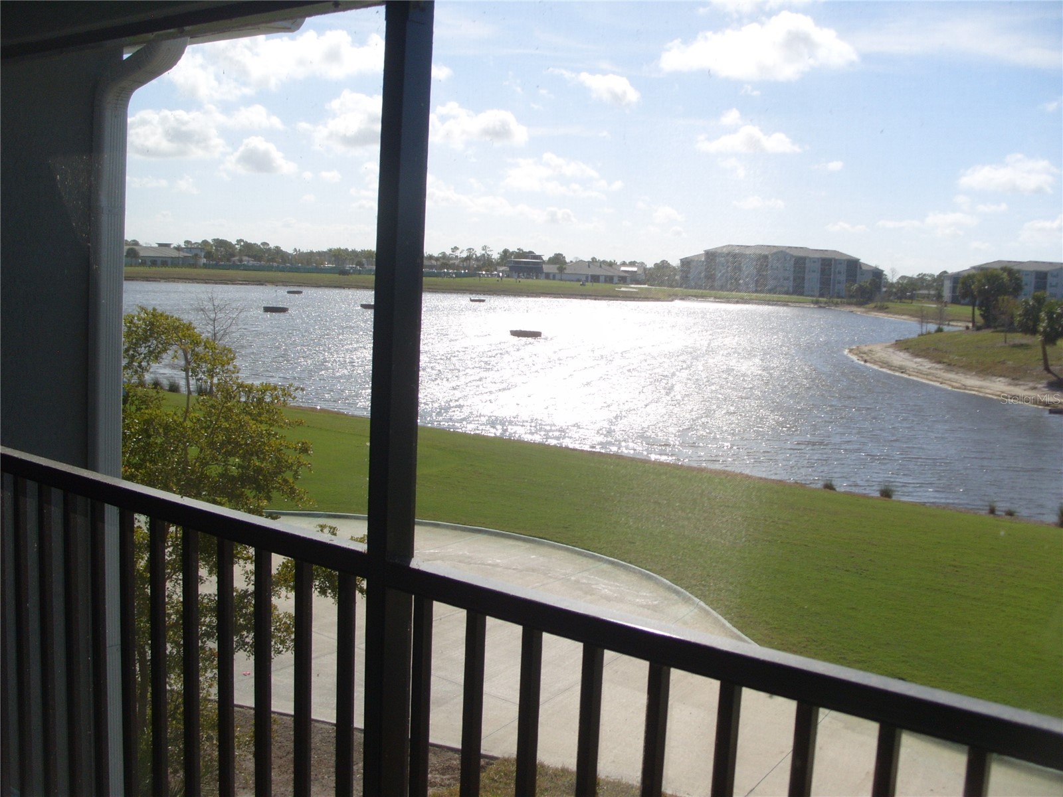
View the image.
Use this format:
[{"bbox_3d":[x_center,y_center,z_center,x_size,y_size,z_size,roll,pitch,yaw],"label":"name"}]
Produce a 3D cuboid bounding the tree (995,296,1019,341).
[{"bbox_3d":[47.374,-7.896,107.000,2.300,4.400,2.300,6,7,23],"label":"tree"}]

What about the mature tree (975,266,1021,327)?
[{"bbox_3d":[67.803,-14.706,156.000,6.500,8.300,6.000,6,7,23],"label":"mature tree"}]

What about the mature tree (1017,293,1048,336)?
[{"bbox_3d":[61.036,-10.244,131.000,3.600,5.000,3.500,6,7,24],"label":"mature tree"}]

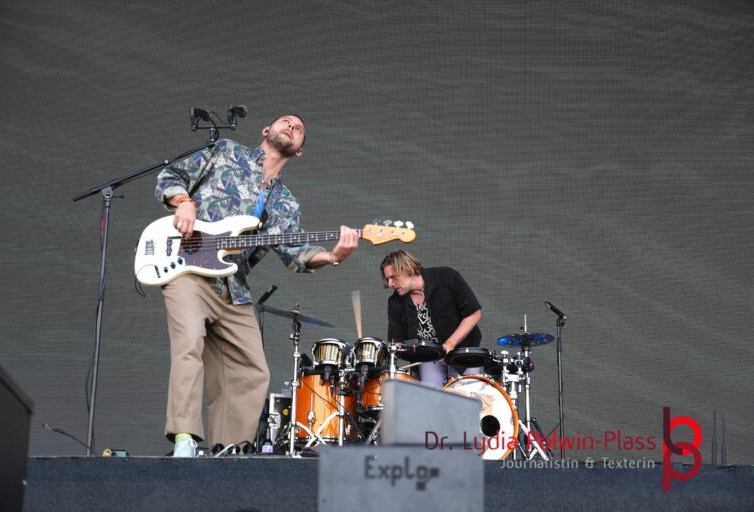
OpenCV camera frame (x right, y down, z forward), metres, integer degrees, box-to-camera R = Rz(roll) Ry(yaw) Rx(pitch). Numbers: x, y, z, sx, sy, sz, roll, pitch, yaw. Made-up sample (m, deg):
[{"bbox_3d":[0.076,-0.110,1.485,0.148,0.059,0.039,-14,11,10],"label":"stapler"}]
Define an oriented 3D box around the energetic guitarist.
[{"bbox_3d":[-0.503,0.113,7.413,0.880,1.560,0.720,2,-9,-13],"label":"energetic guitarist"}]

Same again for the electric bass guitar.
[{"bbox_3d":[-0.425,-0.055,7.230,1.175,0.345,0.075,-4,-37,3],"label":"electric bass guitar"}]

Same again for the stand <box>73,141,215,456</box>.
[{"bbox_3d":[-0.936,0.154,7.100,0.660,1.380,0.360,2,-8,-10],"label":"stand"}]

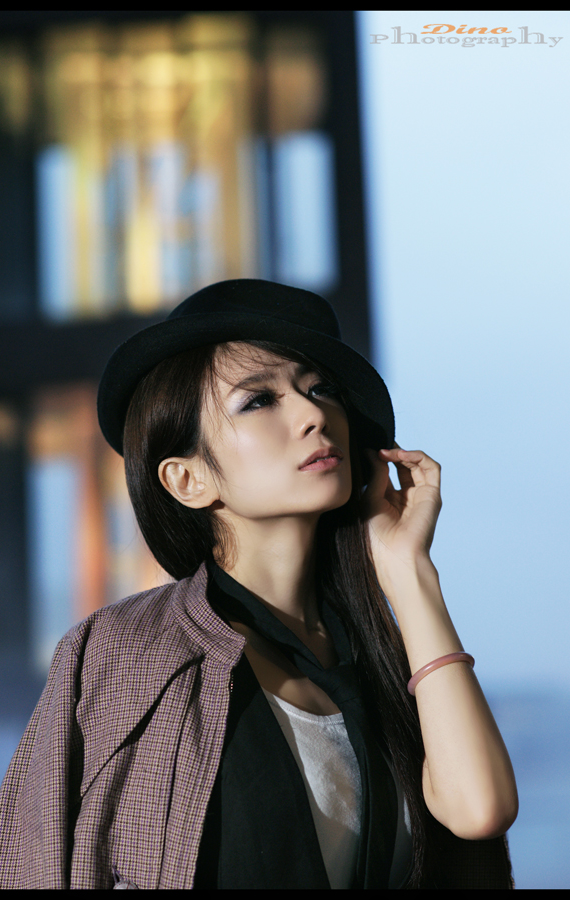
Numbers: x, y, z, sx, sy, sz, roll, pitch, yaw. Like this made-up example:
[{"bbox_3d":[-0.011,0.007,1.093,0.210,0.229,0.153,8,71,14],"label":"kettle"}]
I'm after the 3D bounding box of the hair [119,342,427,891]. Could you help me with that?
[{"bbox_3d":[-0.006,0.137,1.940,0.250,0.530,0.250,3,-8,-24],"label":"hair"}]

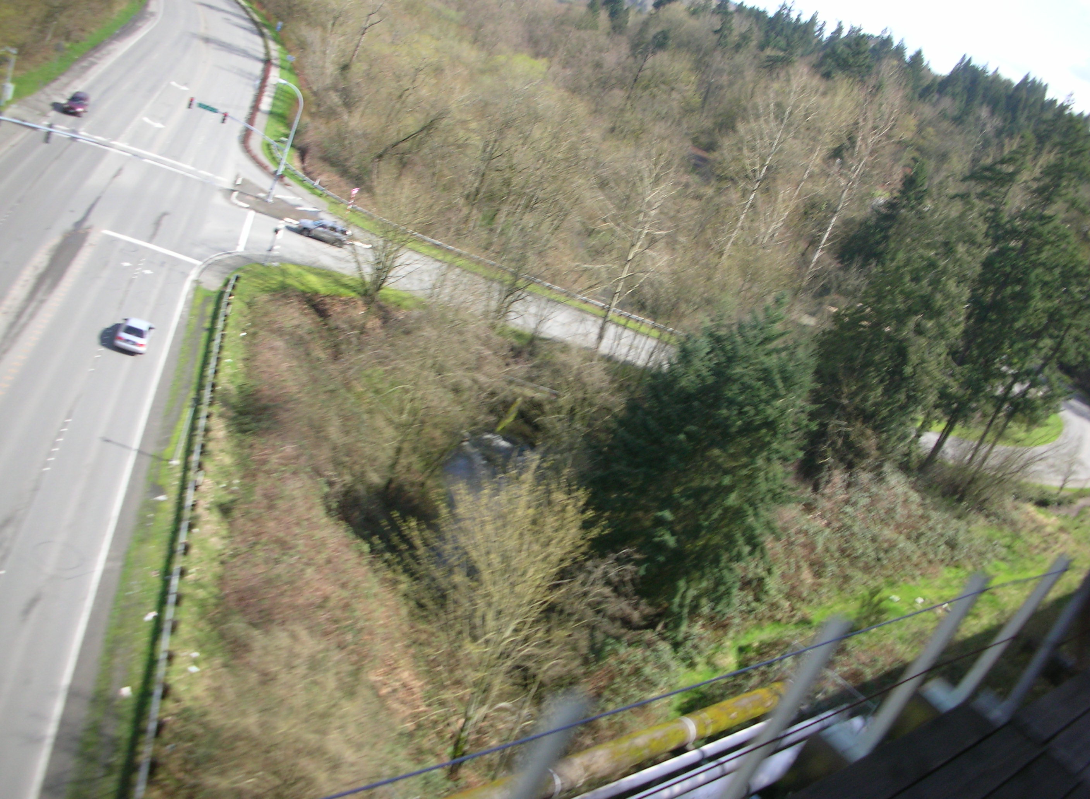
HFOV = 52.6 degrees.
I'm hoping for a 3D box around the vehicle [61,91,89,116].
[{"bbox_3d":[-46.290,-29.563,109.686,1.830,1.640,4.600,15,21,-22],"label":"vehicle"}]

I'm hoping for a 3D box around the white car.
[{"bbox_3d":[-24.952,-4.394,67.513,1.760,1.420,4.600,16,20,-19],"label":"white car"}]

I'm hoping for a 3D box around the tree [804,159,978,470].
[{"bbox_3d":[31.632,-6.538,100.060,12.000,27.000,12.000,28,20,15],"label":"tree"}]

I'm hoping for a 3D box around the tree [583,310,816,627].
[{"bbox_3d":[9.468,3.694,66.780,10.500,21.000,10.500,26,19,9],"label":"tree"}]

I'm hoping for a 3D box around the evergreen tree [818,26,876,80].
[{"bbox_3d":[80.694,-92.792,295.429,12.000,17.500,12.000,25,19,6],"label":"evergreen tree"}]

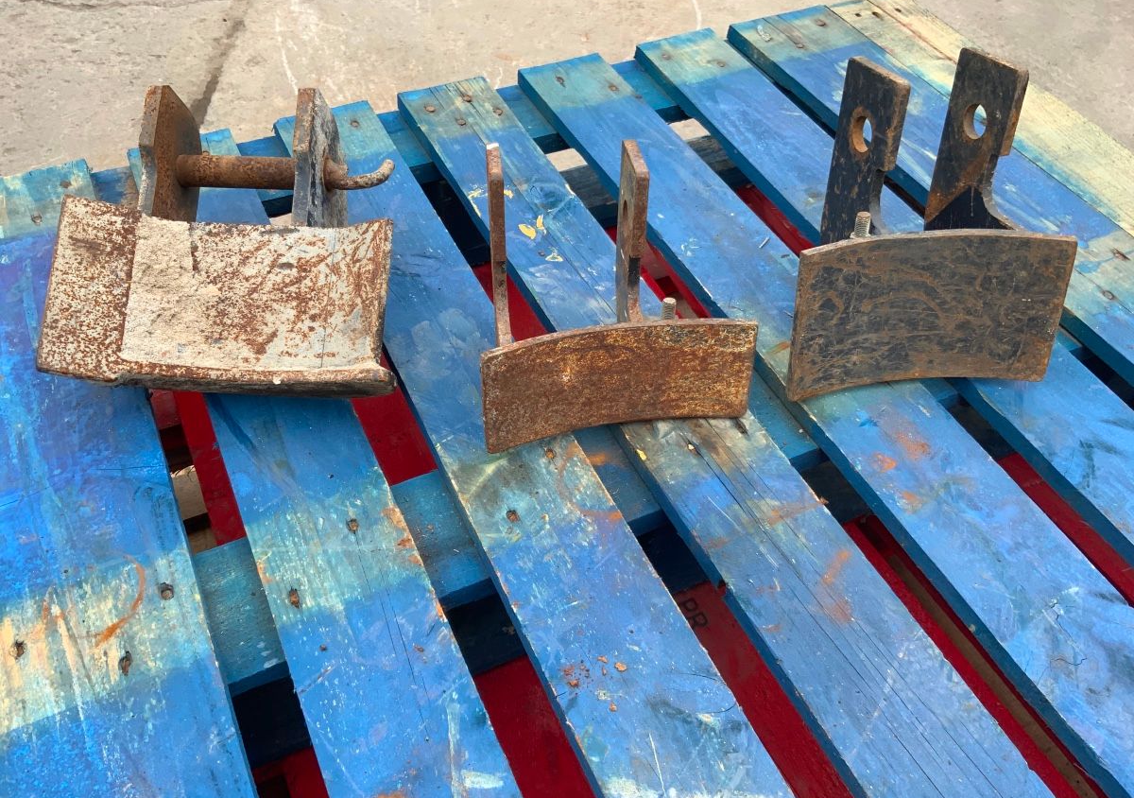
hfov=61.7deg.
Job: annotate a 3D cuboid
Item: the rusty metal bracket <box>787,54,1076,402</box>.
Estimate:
[{"bbox_3d":[0.261,-0.140,0.743,0.206,0.229,0.151,-4,28,-7],"label":"rusty metal bracket"}]

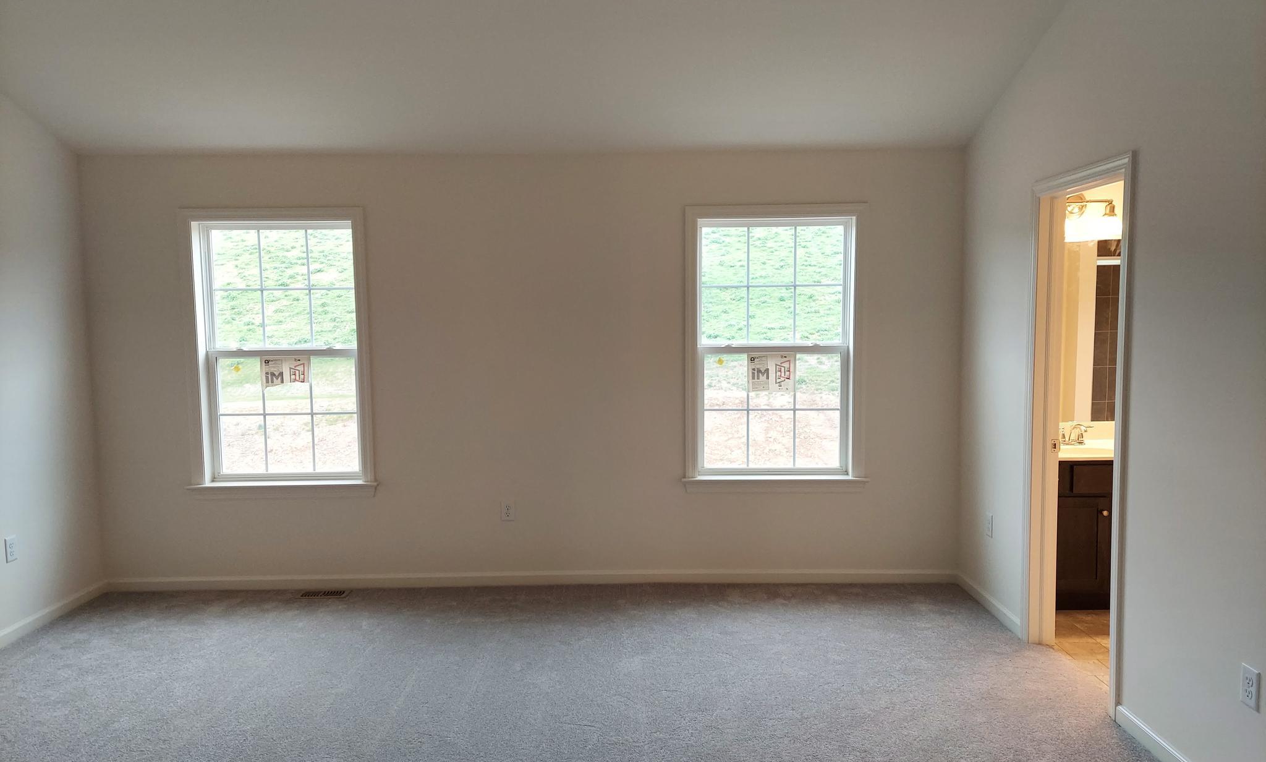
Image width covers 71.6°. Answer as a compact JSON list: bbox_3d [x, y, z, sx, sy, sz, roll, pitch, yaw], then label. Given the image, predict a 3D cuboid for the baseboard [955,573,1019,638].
[{"bbox_3d":[1.833,1.135,4.557,0.018,0.080,0.862,-1,5,0],"label":"baseboard"}]

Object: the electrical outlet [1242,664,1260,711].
[{"bbox_3d":[1.816,0.898,2.572,0.012,0.115,0.074,-1,5,0],"label":"electrical outlet"}]

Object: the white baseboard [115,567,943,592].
[{"bbox_3d":[-0.584,1.135,5.003,4.868,0.080,0.018,-1,5,0],"label":"white baseboard"}]

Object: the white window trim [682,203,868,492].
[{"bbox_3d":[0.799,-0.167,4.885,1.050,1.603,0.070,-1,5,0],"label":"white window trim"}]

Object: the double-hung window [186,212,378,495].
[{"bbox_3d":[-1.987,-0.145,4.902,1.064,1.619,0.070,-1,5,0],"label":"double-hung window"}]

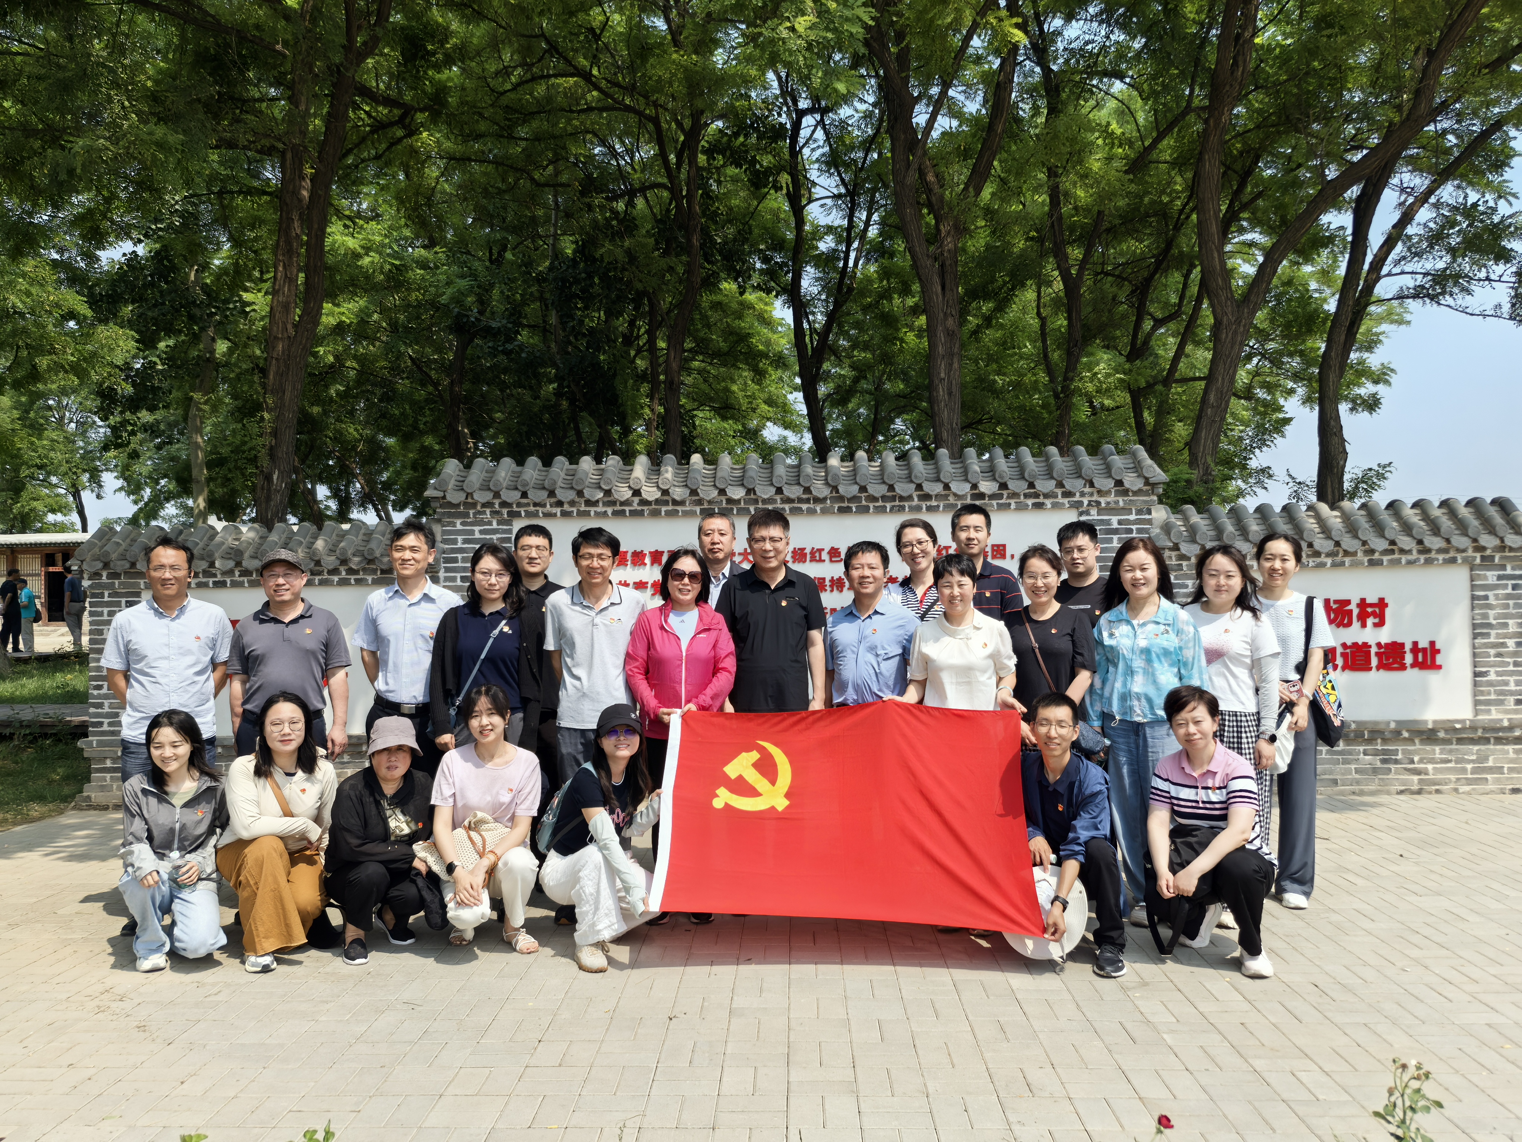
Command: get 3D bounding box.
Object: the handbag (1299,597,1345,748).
[{"bbox_3d":[2.520,0.454,5.330,0.130,0.660,0.340,-1,-1,38],"label":"handbag"}]

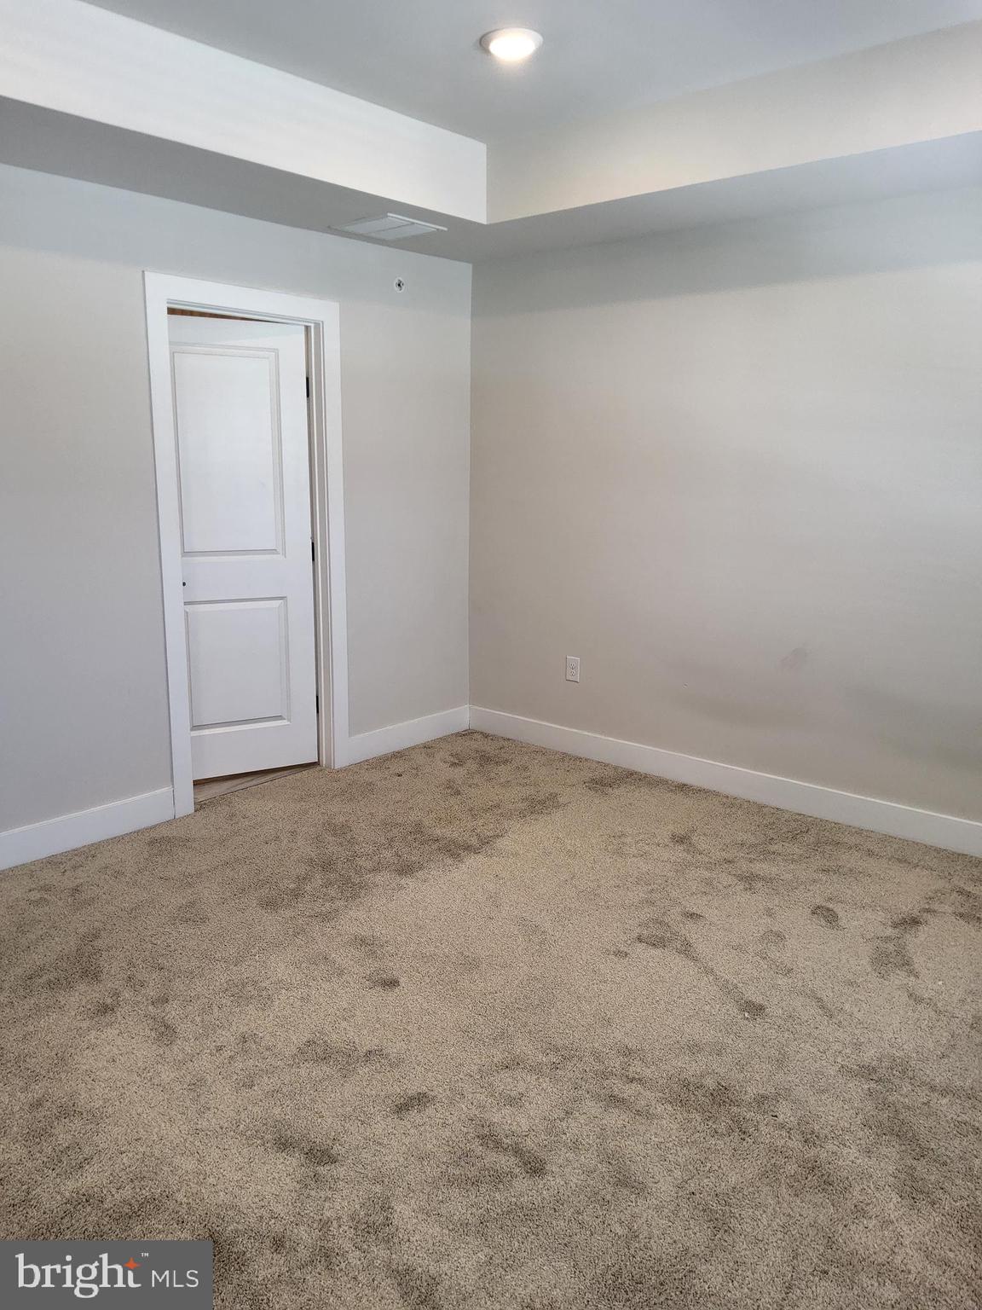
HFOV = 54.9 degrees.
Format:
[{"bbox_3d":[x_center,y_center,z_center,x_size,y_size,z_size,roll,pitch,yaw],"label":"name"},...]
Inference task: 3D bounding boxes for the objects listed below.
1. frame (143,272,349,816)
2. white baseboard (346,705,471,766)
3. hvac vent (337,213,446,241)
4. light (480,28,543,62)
[{"bbox_3d":[-1.027,-0.445,4.103,0.135,2.149,0.926,11,16,41],"label":"frame"},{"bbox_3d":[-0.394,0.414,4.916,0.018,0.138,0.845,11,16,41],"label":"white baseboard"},{"bbox_3d":[-0.429,-1.786,3.984,0.345,0.020,0.355,11,16,41],"label":"hvac vent"},{"bbox_3d":[0.063,-1.840,2.870,0.191,0.035,0.191,0,12,0],"label":"light"}]

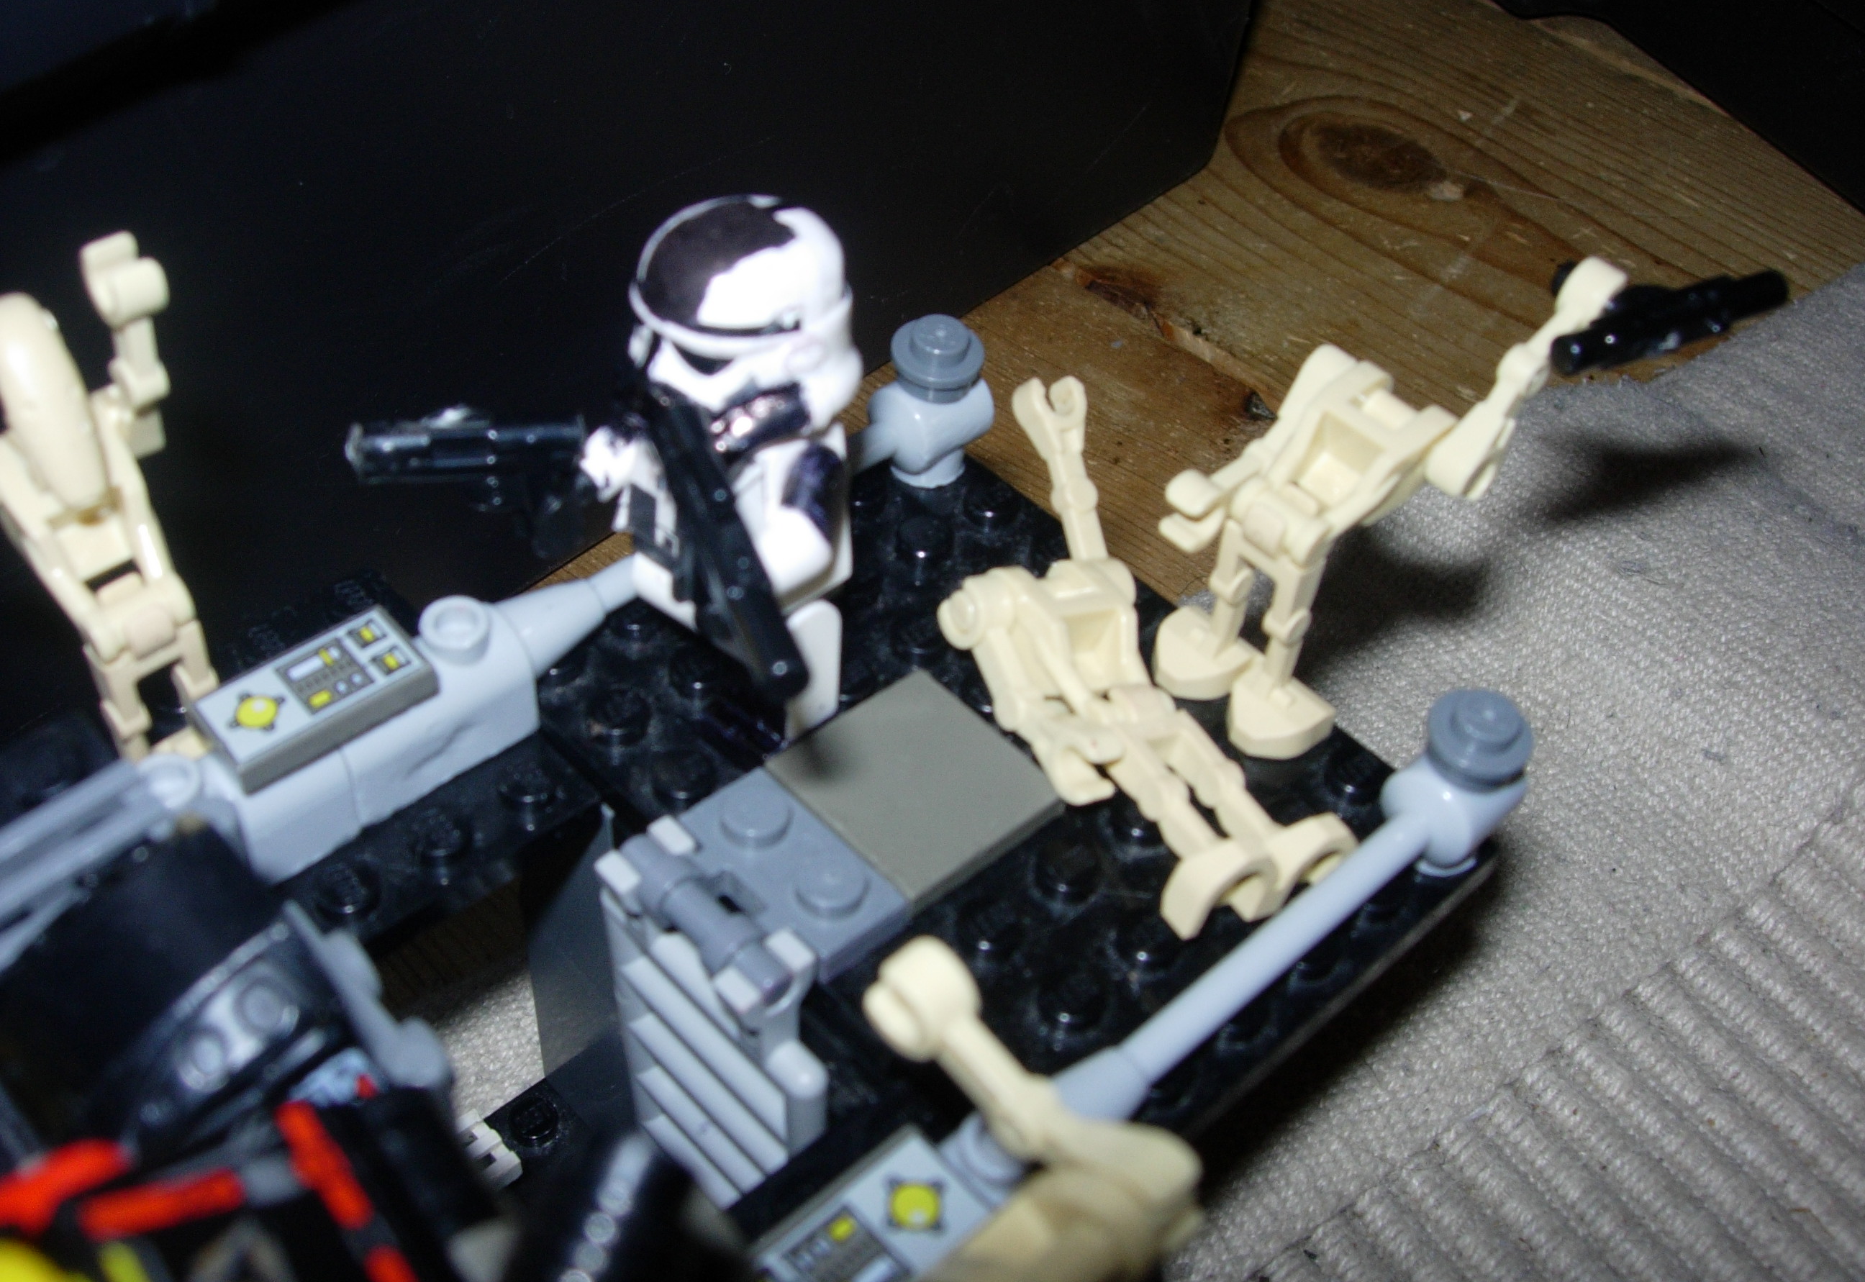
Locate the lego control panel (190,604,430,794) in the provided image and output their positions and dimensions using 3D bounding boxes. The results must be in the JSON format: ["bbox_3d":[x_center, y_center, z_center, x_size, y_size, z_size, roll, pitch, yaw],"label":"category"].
[{"bbox_3d":[-0.044,0.004,0.146,0.016,0.003,0.008,-30,56,-32],"label":"lego control panel"}]

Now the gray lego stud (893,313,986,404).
[{"bbox_3d":[0.001,-0.024,0.173,0.008,0.005,0.008,3,45,-3],"label":"gray lego stud"}]

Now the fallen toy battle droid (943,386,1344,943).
[{"bbox_3d":[0.013,0.001,0.155,0.017,0.017,0.045,-18,50,-23],"label":"fallen toy battle droid"}]

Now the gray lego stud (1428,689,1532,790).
[{"bbox_3d":[0.039,0.007,0.148,0.008,0.005,0.008,3,45,-3],"label":"gray lego stud"}]

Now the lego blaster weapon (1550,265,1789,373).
[{"bbox_3d":[0.053,-0.025,0.152,0.019,0.004,0.011,-18,52,-14],"label":"lego blaster weapon"}]

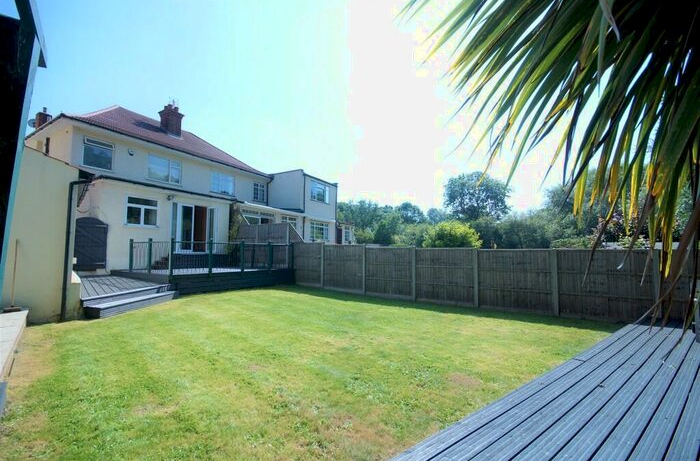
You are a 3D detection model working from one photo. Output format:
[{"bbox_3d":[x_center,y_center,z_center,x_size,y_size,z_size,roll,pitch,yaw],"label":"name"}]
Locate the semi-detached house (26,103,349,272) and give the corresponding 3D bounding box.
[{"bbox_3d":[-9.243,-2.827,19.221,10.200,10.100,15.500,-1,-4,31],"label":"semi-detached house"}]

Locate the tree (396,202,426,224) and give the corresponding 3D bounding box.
[{"bbox_3d":[13.018,-0.344,61.663,6.590,11.660,6.590,-1,-4,31],"label":"tree"}]

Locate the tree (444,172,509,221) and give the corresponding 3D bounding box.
[{"bbox_3d":[18.299,-2.067,41.628,9.650,12.880,9.650,-1,-4,31],"label":"tree"}]

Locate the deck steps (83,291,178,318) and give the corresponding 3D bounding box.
[{"bbox_3d":[-4.909,1.605,6.692,0.650,0.330,2.150,0,-3,8],"label":"deck steps"}]

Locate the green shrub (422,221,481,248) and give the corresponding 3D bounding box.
[{"bbox_3d":[5.257,1.098,14.910,2.930,3.130,3.090,-1,-4,31],"label":"green shrub"}]

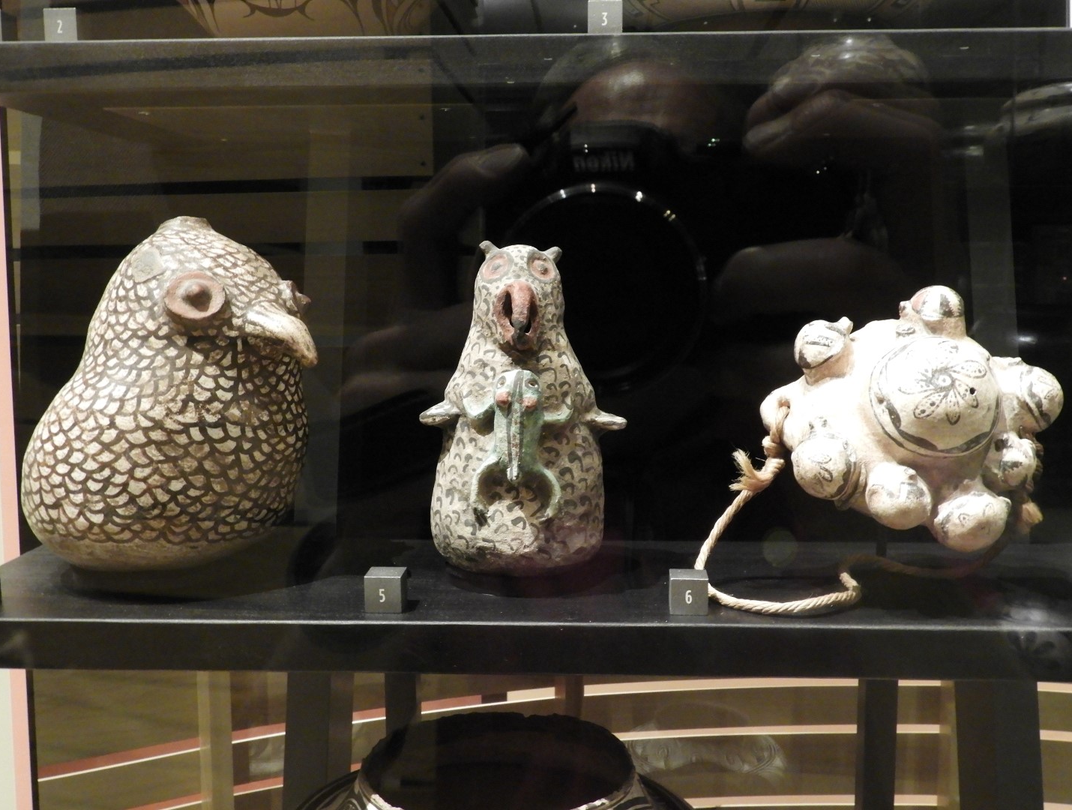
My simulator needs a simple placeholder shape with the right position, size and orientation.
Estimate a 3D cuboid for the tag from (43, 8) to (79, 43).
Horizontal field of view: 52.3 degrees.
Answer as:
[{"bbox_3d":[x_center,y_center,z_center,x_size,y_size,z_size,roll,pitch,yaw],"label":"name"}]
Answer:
[{"bbox_3d":[-0.287,-0.231,0.670,0.020,0.020,0.020,0,7,4],"label":"tag"}]

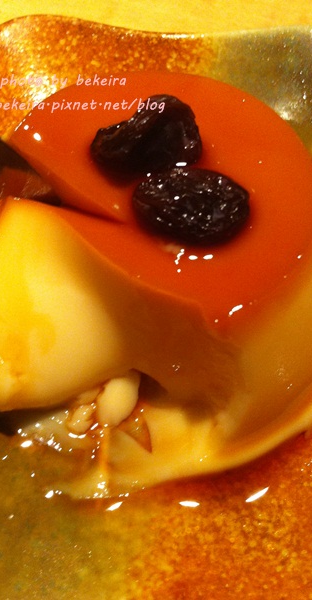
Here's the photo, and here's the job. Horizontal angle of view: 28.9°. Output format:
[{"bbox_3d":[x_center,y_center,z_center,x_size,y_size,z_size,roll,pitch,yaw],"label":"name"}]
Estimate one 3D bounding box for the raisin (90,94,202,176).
[{"bbox_3d":[-0.002,-0.029,0.109,0.021,0.009,0.013,-18,59,-12],"label":"raisin"}]

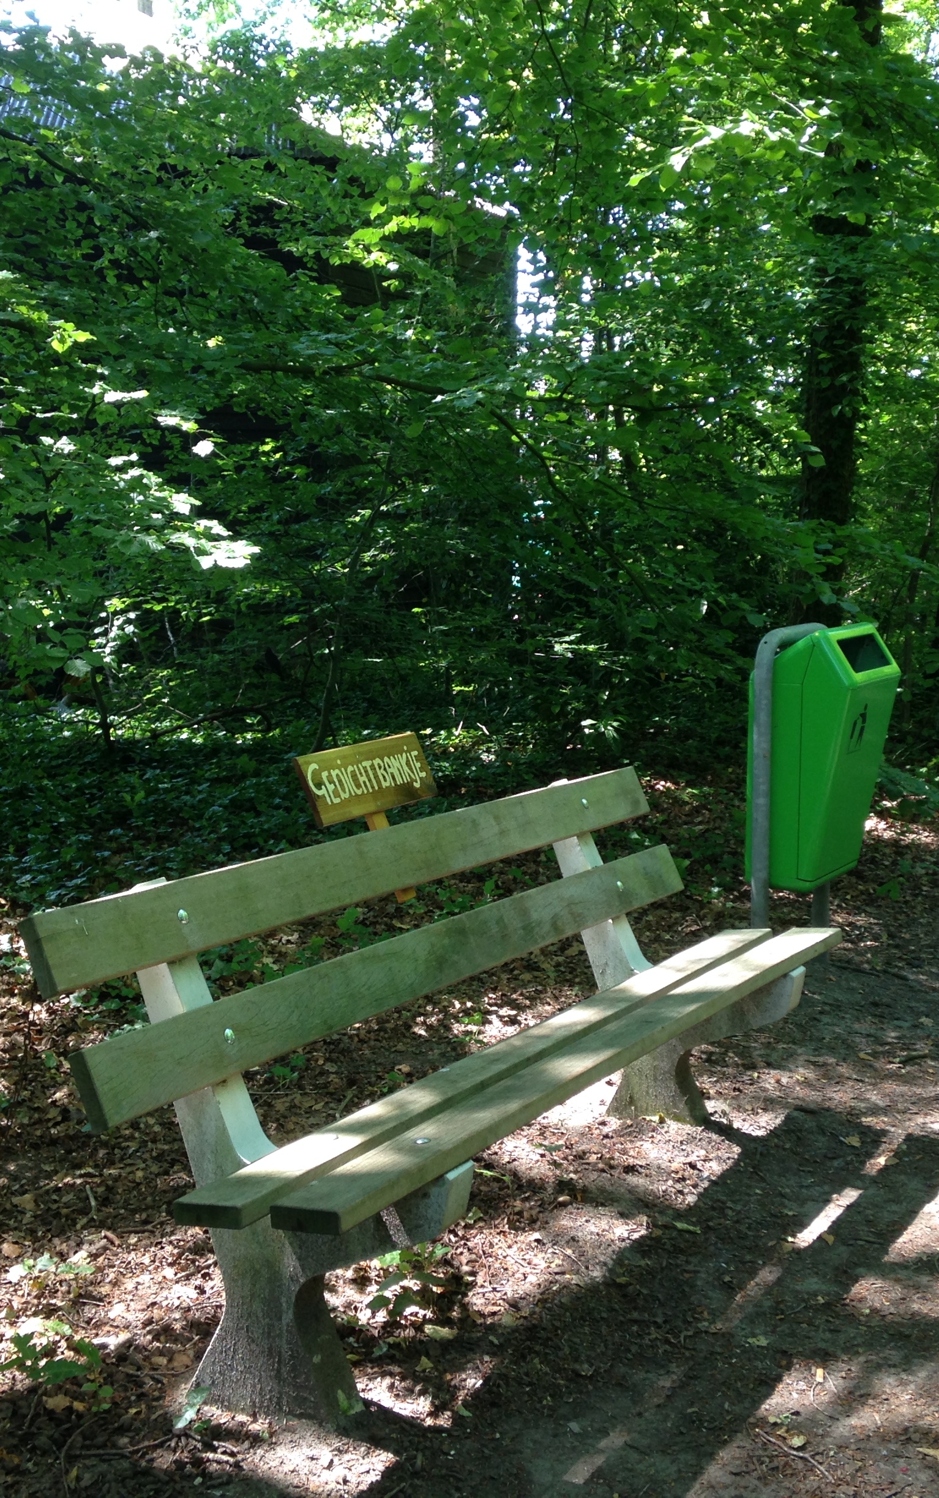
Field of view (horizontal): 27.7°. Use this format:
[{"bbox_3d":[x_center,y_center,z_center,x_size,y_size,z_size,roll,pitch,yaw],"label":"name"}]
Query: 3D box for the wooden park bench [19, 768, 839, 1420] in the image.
[{"bbox_3d":[0.097,0.566,3.680,0.593,0.863,2.160,1,6,29],"label":"wooden park bench"}]

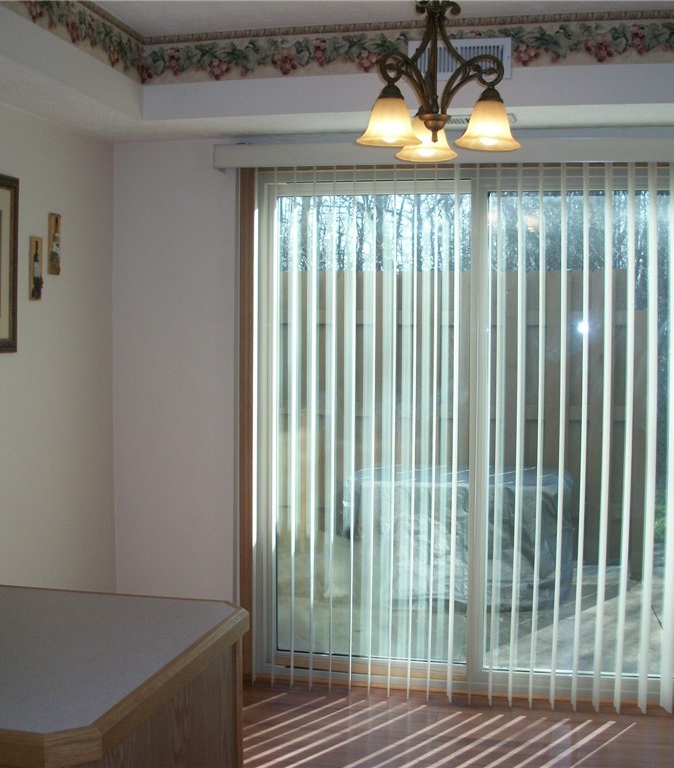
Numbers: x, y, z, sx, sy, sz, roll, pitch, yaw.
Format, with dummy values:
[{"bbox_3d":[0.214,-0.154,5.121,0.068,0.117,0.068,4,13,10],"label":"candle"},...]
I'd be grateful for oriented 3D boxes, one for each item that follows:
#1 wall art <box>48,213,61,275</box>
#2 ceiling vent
[{"bbox_3d":[-1.016,-0.501,3.723,0.017,0.218,0.080,1,3,12],"label":"wall art"},{"bbox_3d":[0.406,-1.073,3.433,0.345,0.135,0.015,1,3,12],"label":"ceiling vent"}]

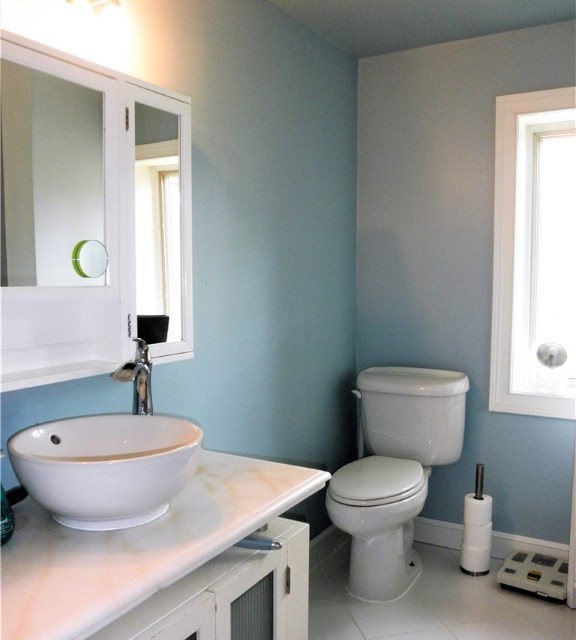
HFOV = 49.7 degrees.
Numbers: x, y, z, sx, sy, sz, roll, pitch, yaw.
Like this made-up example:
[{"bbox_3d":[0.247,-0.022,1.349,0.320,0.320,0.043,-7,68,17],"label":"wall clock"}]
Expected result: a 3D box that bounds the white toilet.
[{"bbox_3d":[0.415,0.668,2.608,0.516,0.822,0.723,3,5,32],"label":"white toilet"}]

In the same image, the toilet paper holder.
[{"bbox_3d":[0.805,0.844,2.652,0.124,0.464,0.124,3,5,32],"label":"toilet paper holder"}]

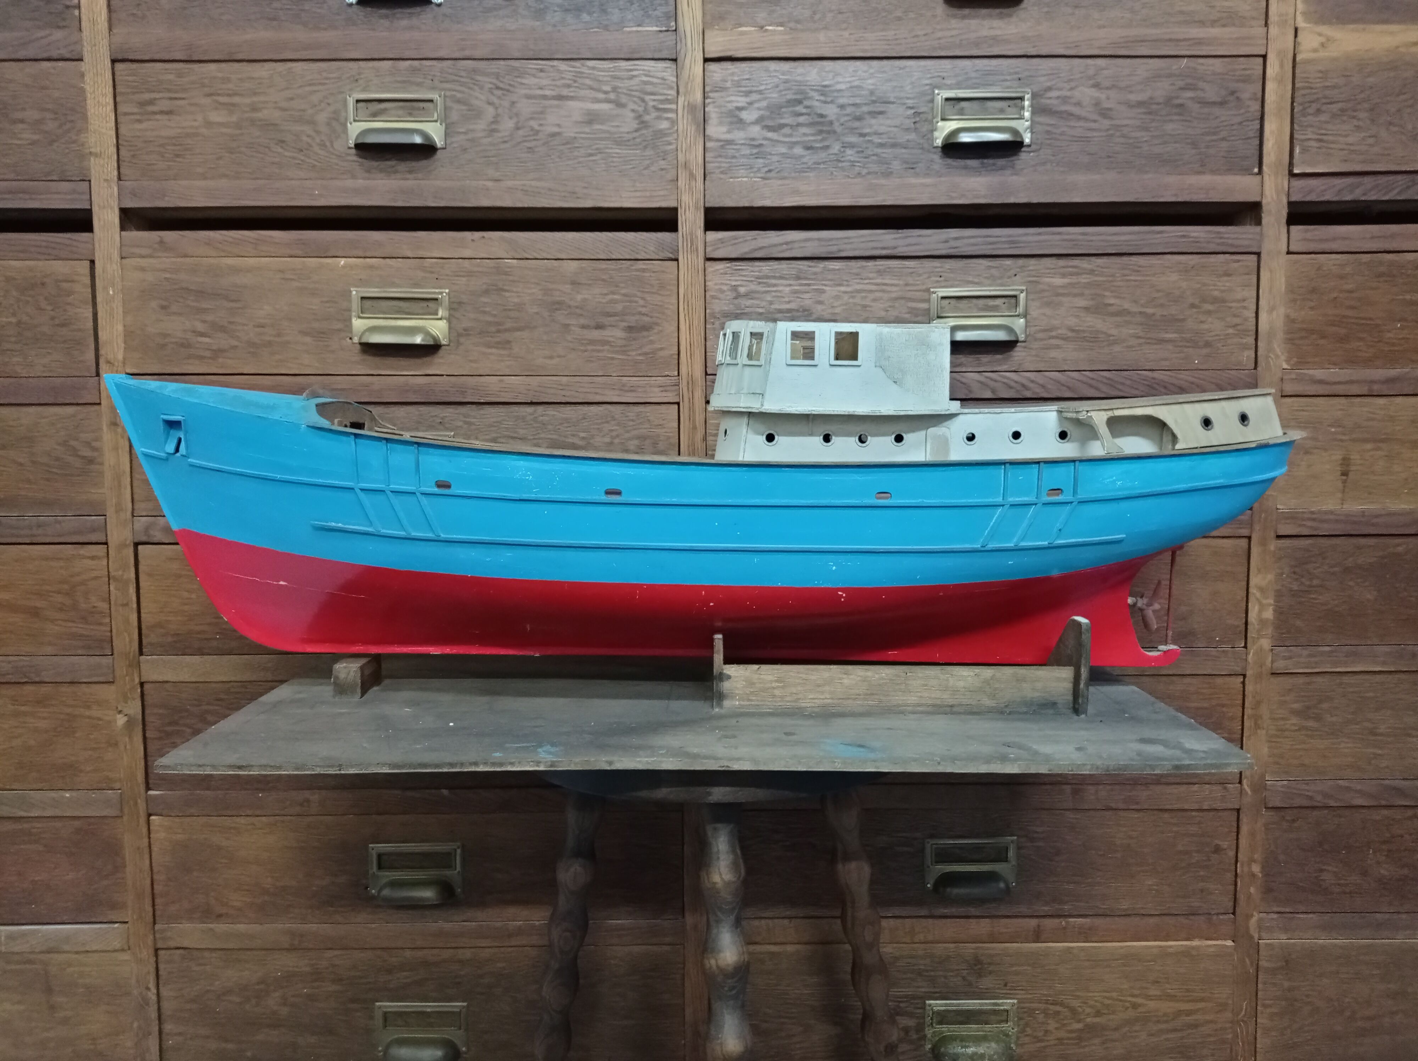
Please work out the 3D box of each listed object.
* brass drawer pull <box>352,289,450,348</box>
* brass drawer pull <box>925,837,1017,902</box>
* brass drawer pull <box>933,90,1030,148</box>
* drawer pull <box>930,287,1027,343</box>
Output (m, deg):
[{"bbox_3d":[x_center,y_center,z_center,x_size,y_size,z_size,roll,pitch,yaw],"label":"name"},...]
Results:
[{"bbox_3d":[-0.295,-0.202,1.085,0.092,0.053,0.021,0,5,0],"label":"brass drawer pull"},{"bbox_3d":[0.262,0.334,1.135,0.092,0.053,0.021,0,5,0],"label":"brass drawer pull"},{"bbox_3d":[0.259,-0.387,1.072,0.092,0.053,0.021,0,5,0],"label":"brass drawer pull"},{"bbox_3d":[0.258,-0.204,1.088,0.092,0.053,0.021,0,5,0],"label":"drawer pull"}]

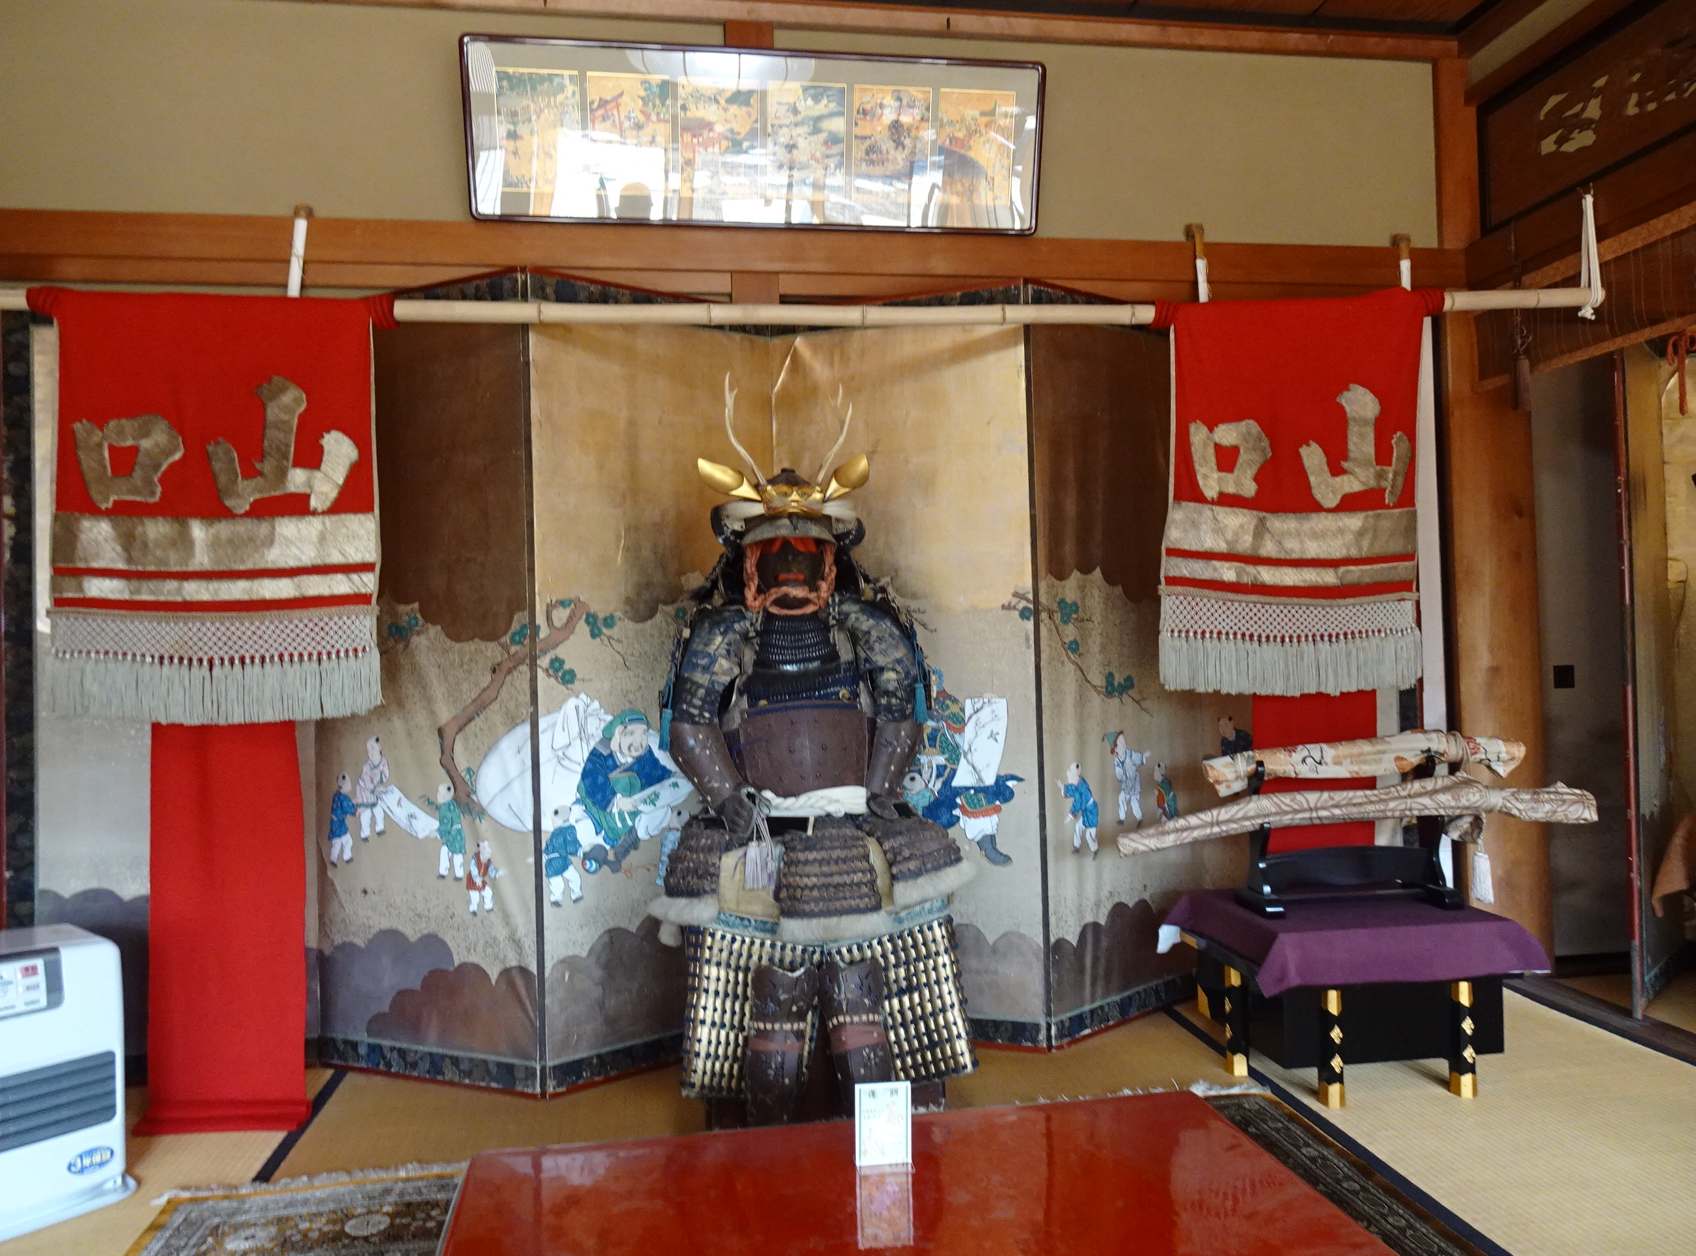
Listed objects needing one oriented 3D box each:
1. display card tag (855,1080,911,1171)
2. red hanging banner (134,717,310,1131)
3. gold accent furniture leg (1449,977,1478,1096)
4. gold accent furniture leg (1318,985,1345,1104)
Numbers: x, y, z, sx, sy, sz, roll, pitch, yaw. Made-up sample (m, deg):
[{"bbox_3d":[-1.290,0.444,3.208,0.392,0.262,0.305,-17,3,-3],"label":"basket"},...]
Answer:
[{"bbox_3d":[0.040,0.573,1.357,0.064,0.096,0.020,-1,-1,-5],"label":"display card tag"},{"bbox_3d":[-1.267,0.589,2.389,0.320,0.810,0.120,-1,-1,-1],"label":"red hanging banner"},{"bbox_3d":[1.223,0.814,2.342,0.038,0.230,0.037,-1,-1,-9],"label":"gold accent furniture leg"},{"bbox_3d":[0.948,0.821,2.310,0.038,0.230,0.037,-1,-1,-9],"label":"gold accent furniture leg"}]

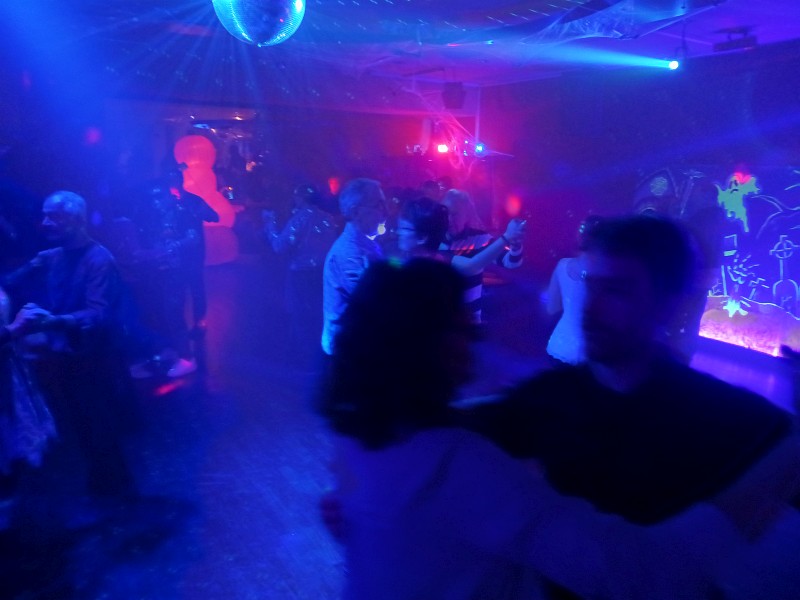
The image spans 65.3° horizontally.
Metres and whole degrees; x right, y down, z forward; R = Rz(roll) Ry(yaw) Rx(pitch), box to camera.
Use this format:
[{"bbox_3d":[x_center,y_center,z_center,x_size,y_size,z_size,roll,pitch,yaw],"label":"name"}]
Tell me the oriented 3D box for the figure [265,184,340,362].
[{"bbox_3d":[-0.960,-0.260,6.160,0.580,1.710,0.500,-10,15,-41],"label":"figure"}]

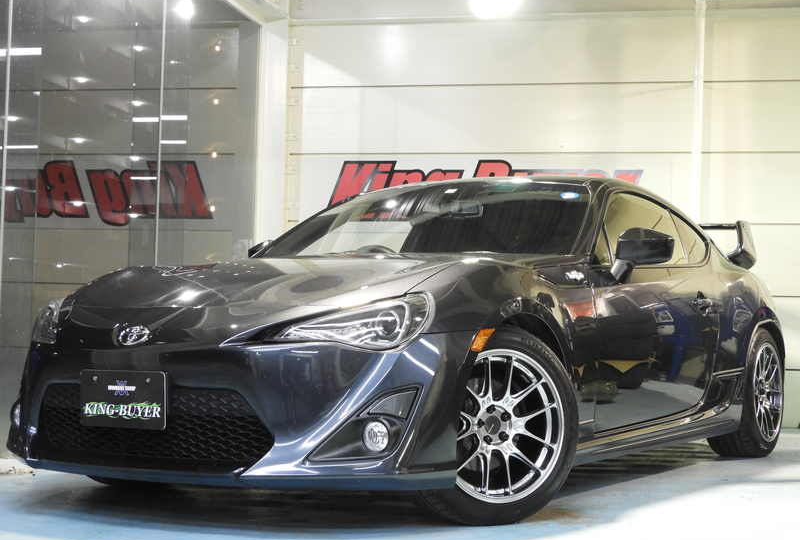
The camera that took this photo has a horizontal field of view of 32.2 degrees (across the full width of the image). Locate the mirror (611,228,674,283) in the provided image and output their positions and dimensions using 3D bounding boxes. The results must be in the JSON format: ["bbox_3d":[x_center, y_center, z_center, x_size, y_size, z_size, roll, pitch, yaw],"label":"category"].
[{"bbox_3d":[0.899,-0.055,5.148,0.205,0.190,0.150,0,-2,31],"label":"mirror"}]

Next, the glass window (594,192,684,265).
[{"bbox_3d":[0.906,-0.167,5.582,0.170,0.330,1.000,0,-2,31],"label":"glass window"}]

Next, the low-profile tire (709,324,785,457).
[{"bbox_3d":[1.640,0.573,6.582,0.230,0.630,0.630,0,-2,31],"label":"low-profile tire"}]

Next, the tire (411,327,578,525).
[{"bbox_3d":[0.265,0.486,4.399,0.630,0.630,0.230,2,-2,-32],"label":"tire"}]

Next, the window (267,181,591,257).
[{"bbox_3d":[0.080,-0.204,5.526,1.380,0.360,0.840,0,-2,31],"label":"window"}]

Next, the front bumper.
[{"bbox_3d":[-0.664,0.408,4.303,1.740,0.490,0.570,0,-2,31],"label":"front bumper"}]

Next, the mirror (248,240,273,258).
[{"bbox_3d":[-0.629,-0.047,6.071,0.200,0.180,0.150,0,-2,31],"label":"mirror"}]

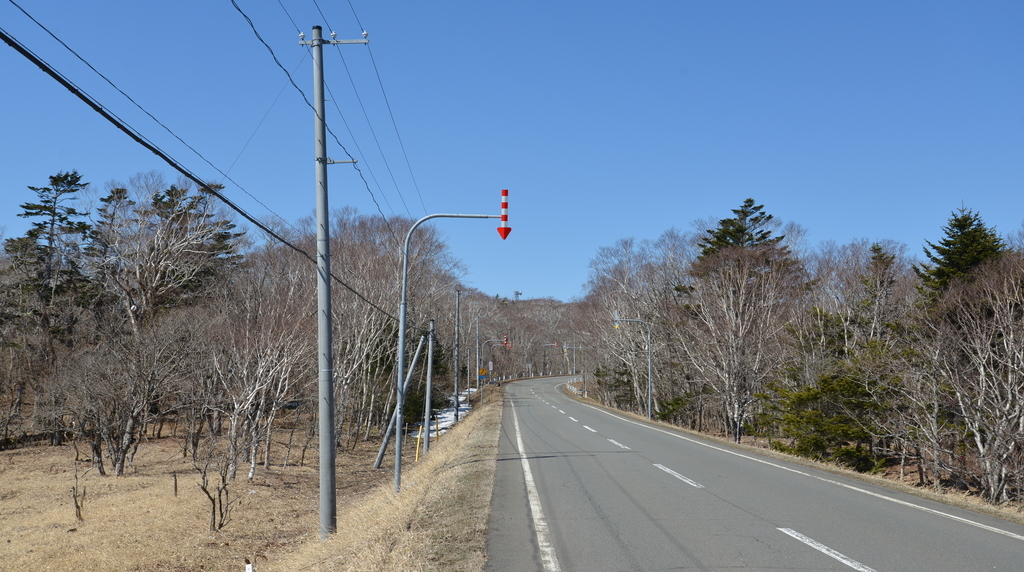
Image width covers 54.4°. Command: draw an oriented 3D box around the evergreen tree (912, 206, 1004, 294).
[{"bbox_3d":[12.367,1.246,27.344,4.000,7.166,4.000,0,-6,0],"label":"evergreen tree"}]

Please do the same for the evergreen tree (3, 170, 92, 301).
[{"bbox_3d":[-24.413,1.045,52.692,5.200,14.429,5.200,0,-6,0],"label":"evergreen tree"}]

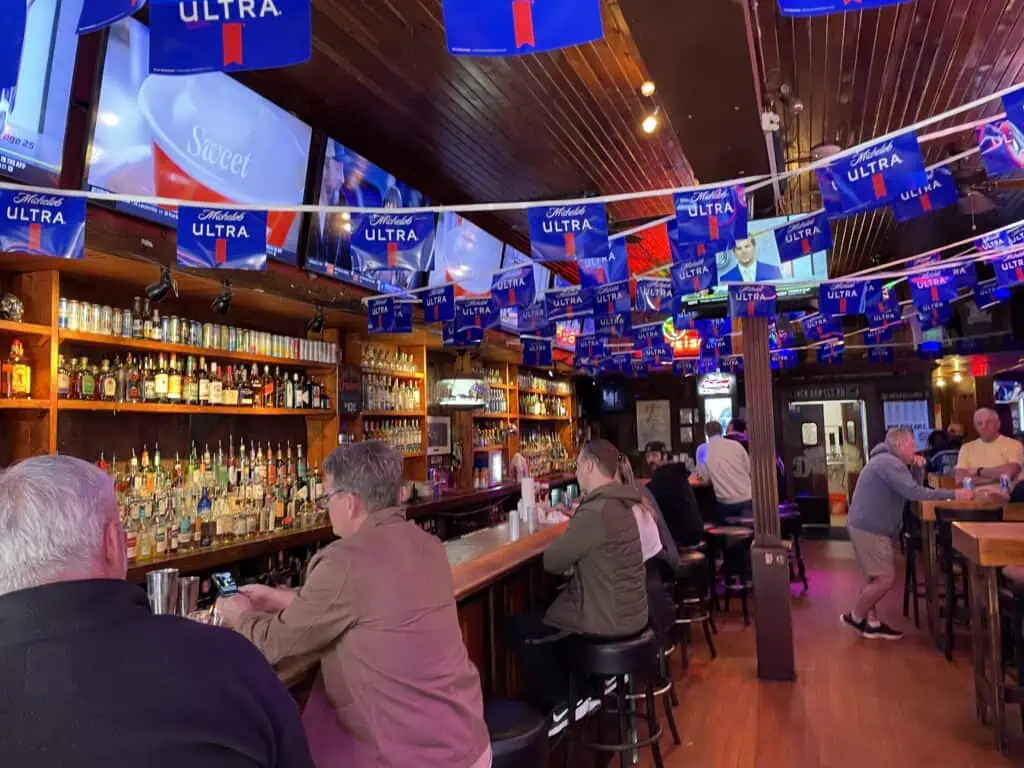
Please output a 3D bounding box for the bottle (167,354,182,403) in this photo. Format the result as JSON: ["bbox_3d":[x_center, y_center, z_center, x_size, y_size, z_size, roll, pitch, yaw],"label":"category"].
[{"bbox_3d":[-2.019,-0.035,4.594,0.077,0.304,0.077,-4,-5,21],"label":"bottle"}]

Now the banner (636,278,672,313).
[{"bbox_3d":[0.929,-0.570,4.980,0.305,0.208,0.020,-1,-4,-5],"label":"banner"}]

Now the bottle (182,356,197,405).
[{"bbox_3d":[-1.974,-0.021,4.709,0.080,0.290,0.080,-4,-4,24],"label":"bottle"}]

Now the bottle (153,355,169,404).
[{"bbox_3d":[-2.053,-0.034,4.508,0.077,0.296,0.077,-4,-5,21],"label":"bottle"}]

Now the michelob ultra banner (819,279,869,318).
[{"bbox_3d":[2.112,-0.545,4.900,0.305,0.215,0.020,-2,-4,5],"label":"michelob ultra banner"}]

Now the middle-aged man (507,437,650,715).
[{"bbox_3d":[0.325,0.865,3.500,0.710,1.200,0.540,-4,-4,30],"label":"middle-aged man"}]

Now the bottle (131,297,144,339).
[{"bbox_3d":[-2.125,-0.375,4.367,0.062,0.241,0.062,-4,-5,21],"label":"bottle"}]

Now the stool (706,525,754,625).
[{"bbox_3d":[1.885,1.648,6.650,0.410,0.760,0.410,-3,-4,20],"label":"stool"}]

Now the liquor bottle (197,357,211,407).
[{"bbox_3d":[-1.991,-0.019,4.973,0.077,0.305,0.077,-3,-4,20],"label":"liquor bottle"}]

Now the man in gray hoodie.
[{"bbox_3d":[3.088,1.155,6.050,0.900,1.600,0.530,-3,-4,20],"label":"man in gray hoodie"}]

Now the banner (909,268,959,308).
[{"bbox_3d":[2.740,-0.627,5.000,0.305,0.208,0.020,-9,-4,2],"label":"banner"}]

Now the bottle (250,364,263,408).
[{"bbox_3d":[-1.752,0.015,5.263,0.080,0.306,0.080,-4,-5,21],"label":"bottle"}]

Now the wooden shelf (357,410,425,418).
[{"bbox_3d":[-1.136,0.263,6.702,0.260,0.038,1.021,-4,-4,24],"label":"wooden shelf"}]

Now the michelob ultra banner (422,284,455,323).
[{"bbox_3d":[-0.435,-0.478,4.600,0.020,0.220,0.305,2,-6,-41],"label":"michelob ultra banner"}]

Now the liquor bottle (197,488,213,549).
[{"bbox_3d":[-1.665,0.729,4.165,0.085,0.325,0.085,-4,-4,24],"label":"liquor bottle"}]

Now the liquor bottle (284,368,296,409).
[{"bbox_3d":[-1.675,0.038,5.815,0.075,0.280,0.080,-3,-4,20],"label":"liquor bottle"}]

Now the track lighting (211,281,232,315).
[{"bbox_3d":[-1.676,-0.499,4.436,0.130,0.190,0.090,-4,-5,30],"label":"track lighting"}]

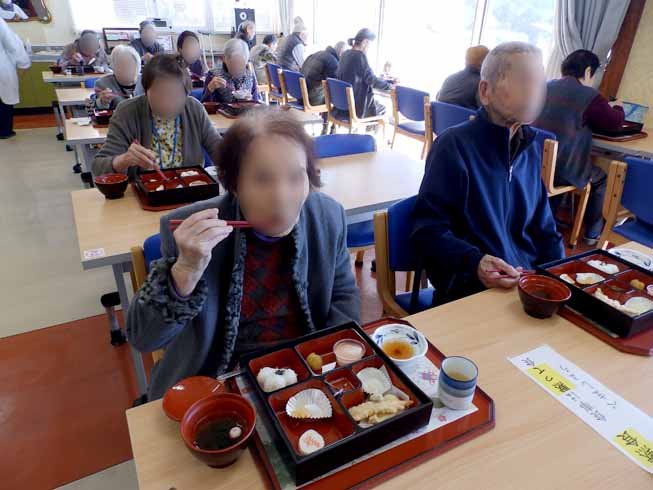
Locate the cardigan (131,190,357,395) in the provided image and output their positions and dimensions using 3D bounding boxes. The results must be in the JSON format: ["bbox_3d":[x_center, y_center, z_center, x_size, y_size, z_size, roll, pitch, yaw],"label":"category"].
[{"bbox_3d":[-0.157,0.130,1.003,0.530,0.570,0.370,-7,29,-17],"label":"cardigan"}]

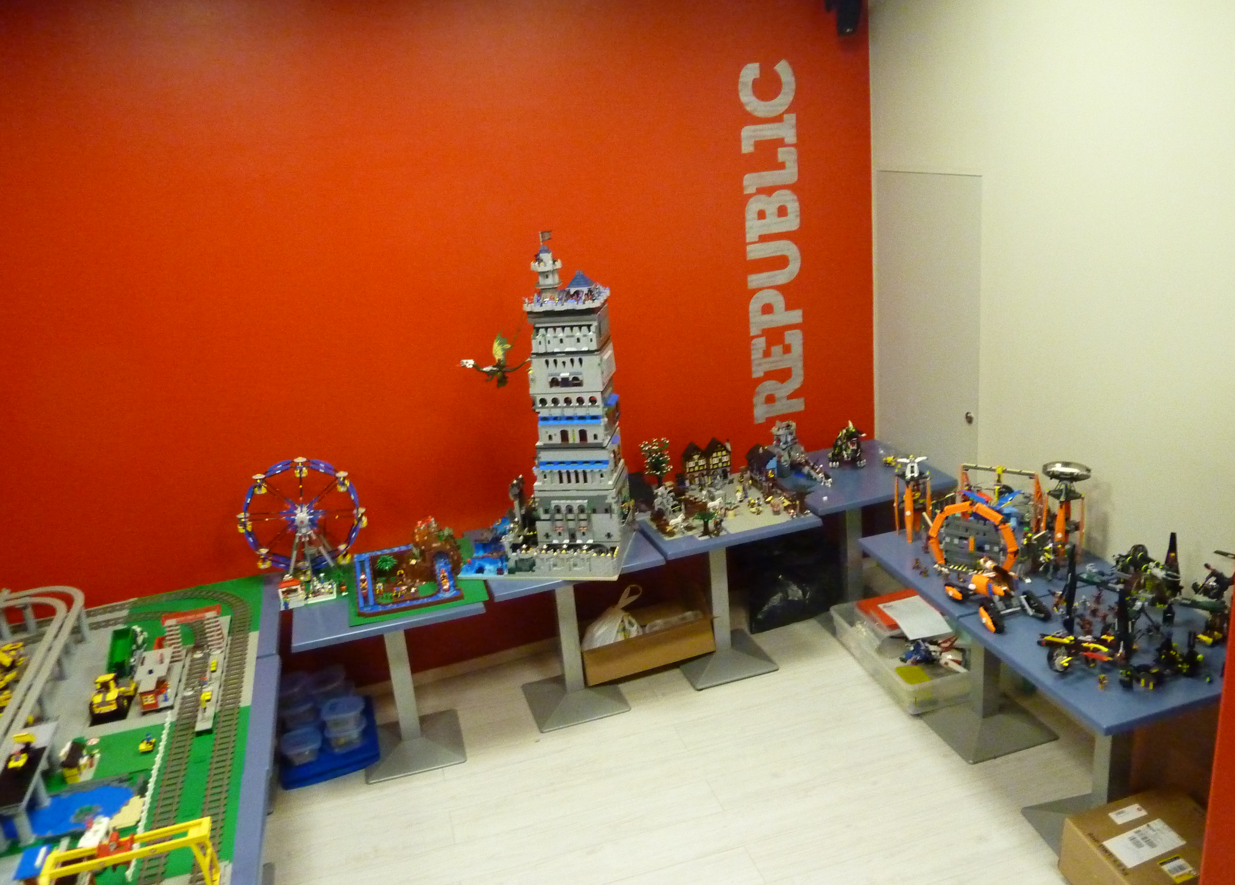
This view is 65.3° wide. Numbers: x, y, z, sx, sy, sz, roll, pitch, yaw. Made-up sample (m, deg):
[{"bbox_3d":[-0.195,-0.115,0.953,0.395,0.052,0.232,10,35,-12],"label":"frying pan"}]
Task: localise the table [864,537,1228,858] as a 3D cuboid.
[{"bbox_3d":[1.487,0.868,3.375,0.677,0.757,1.341,-10,19,-13],"label":"table"}]

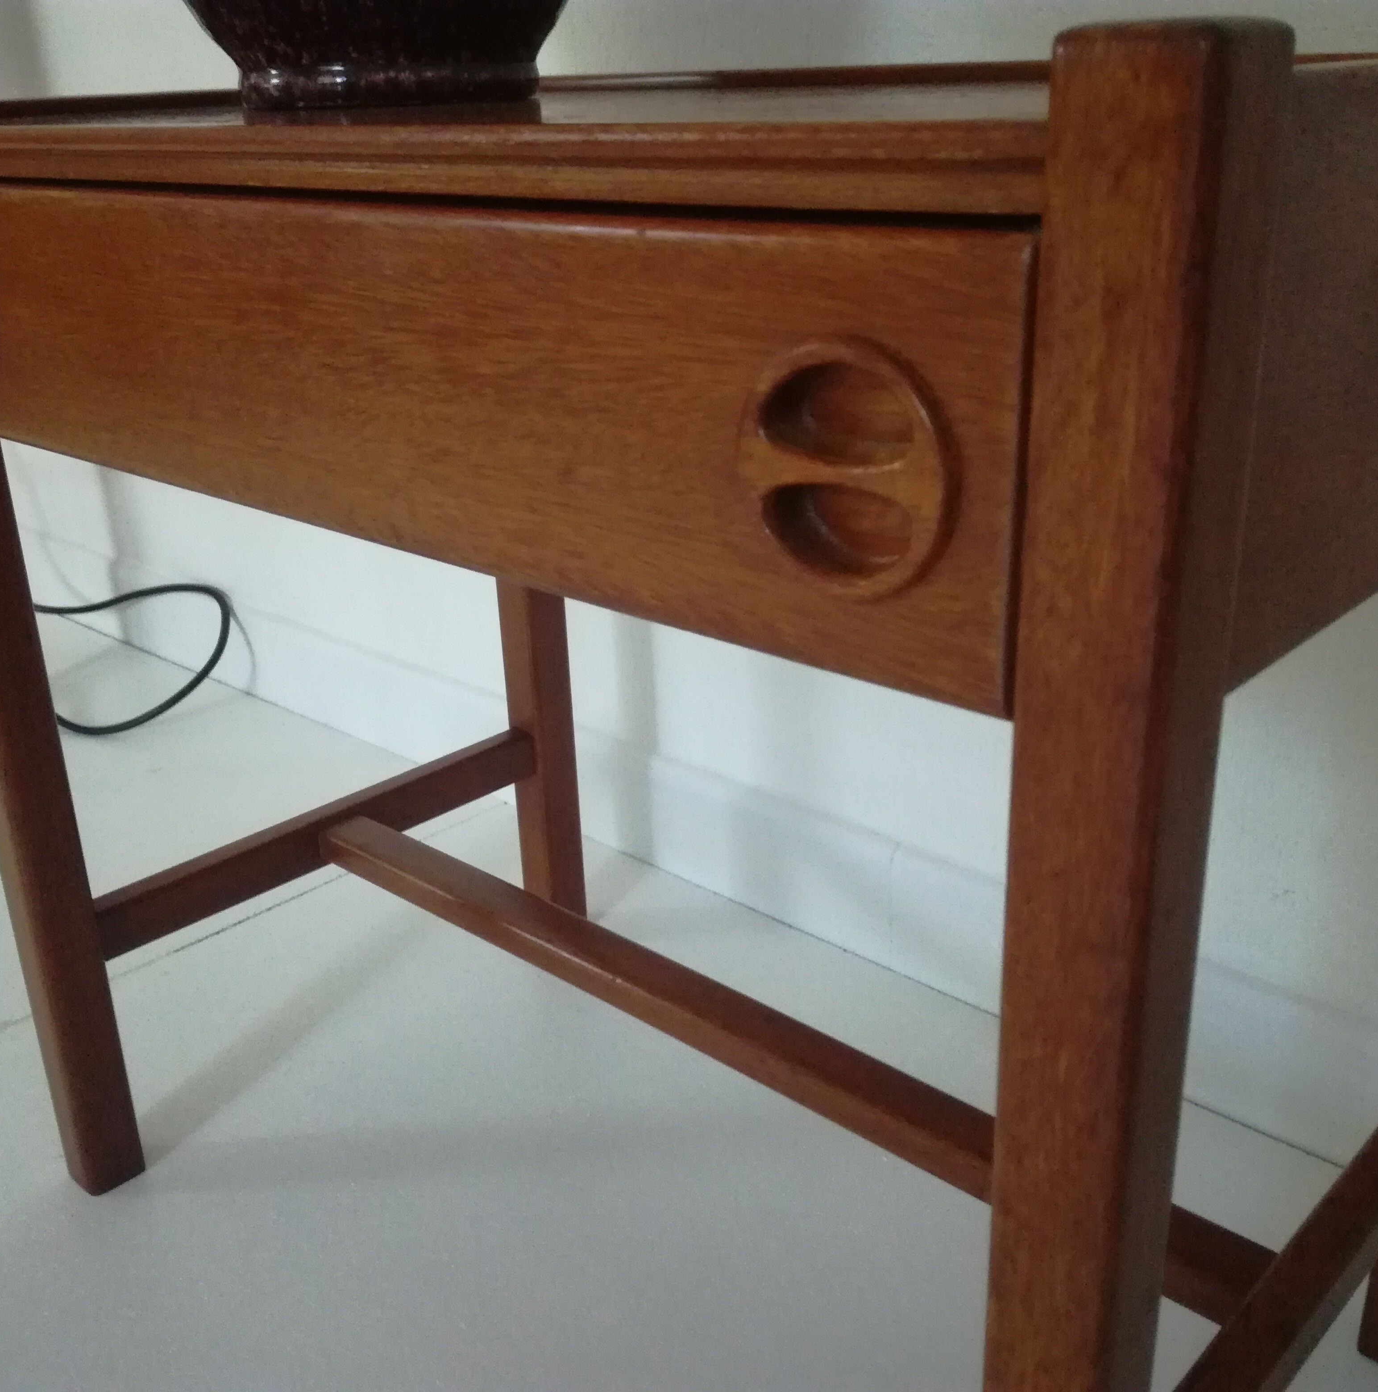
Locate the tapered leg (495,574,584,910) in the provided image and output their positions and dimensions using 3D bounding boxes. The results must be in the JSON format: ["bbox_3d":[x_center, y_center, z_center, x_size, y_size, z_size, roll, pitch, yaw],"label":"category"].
[{"bbox_3d":[-0.099,-0.086,0.915,0.030,0.542,0.030,18,29,40],"label":"tapered leg"}]

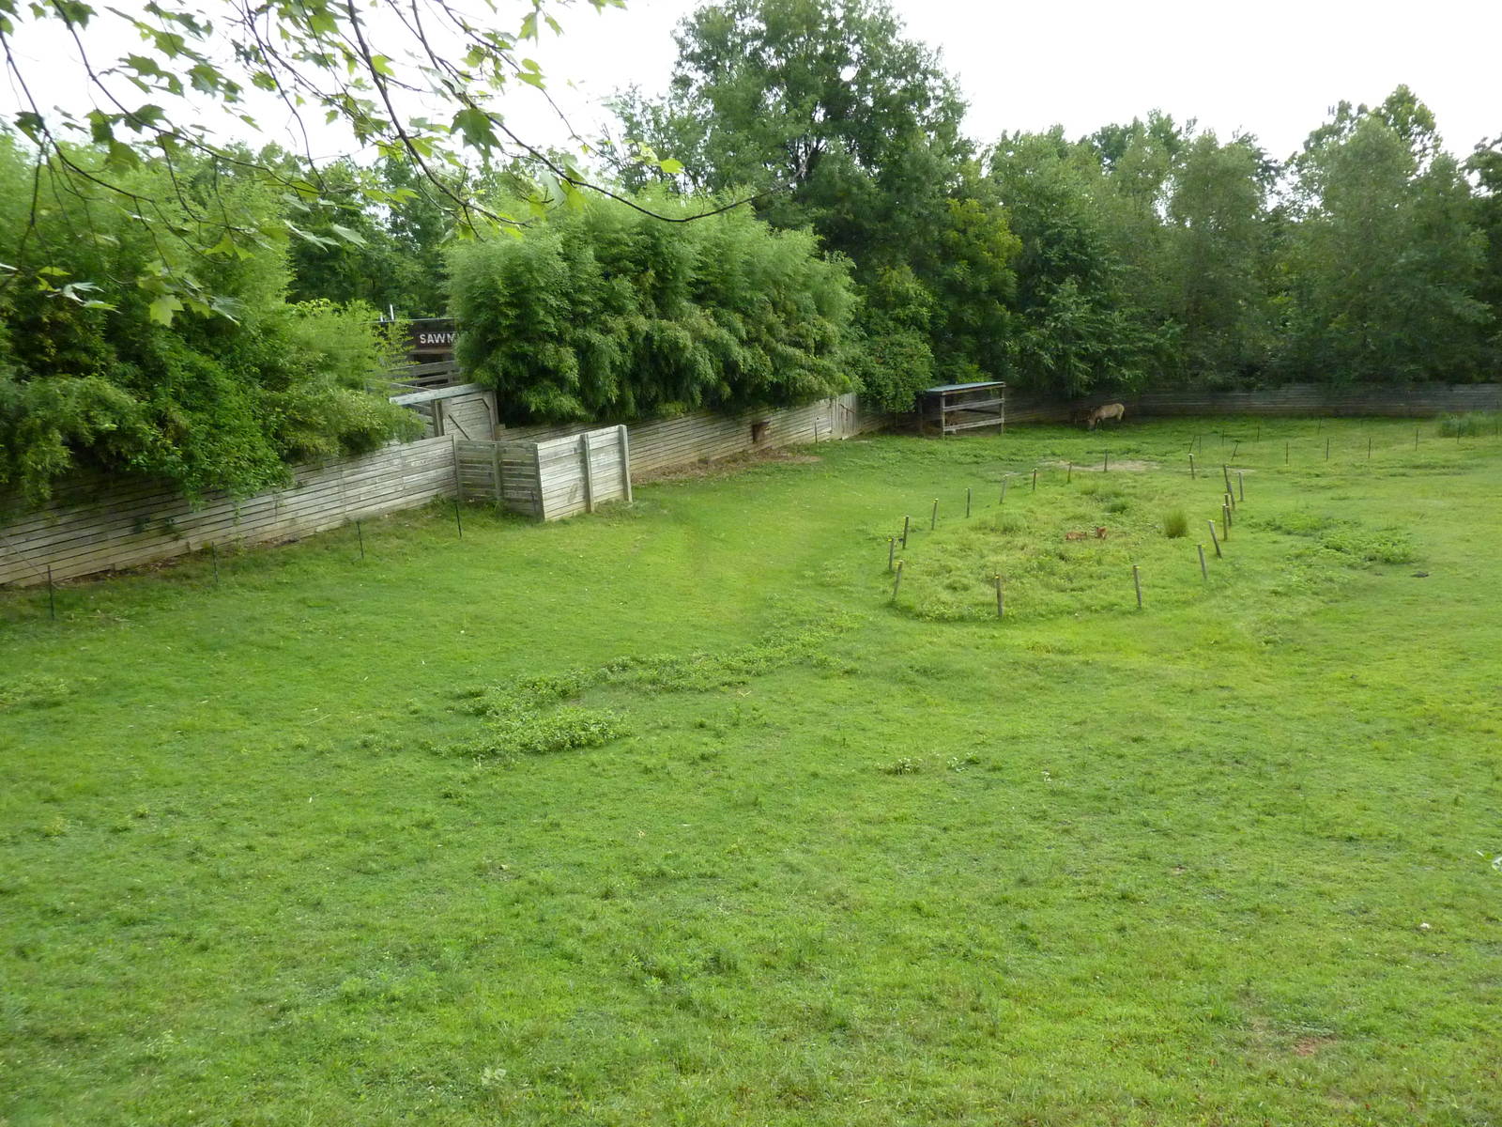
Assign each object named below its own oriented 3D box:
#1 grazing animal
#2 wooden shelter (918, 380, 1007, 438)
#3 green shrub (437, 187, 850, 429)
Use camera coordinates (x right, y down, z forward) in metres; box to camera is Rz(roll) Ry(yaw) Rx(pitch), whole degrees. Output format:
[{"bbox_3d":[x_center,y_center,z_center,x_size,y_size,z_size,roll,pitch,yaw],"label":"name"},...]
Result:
[{"bbox_3d":[18.597,-7.686,56.700,2.000,1.320,0.550,-6,14,-17],"label":"grazing animal"},{"bbox_3d":[10.518,-7.724,54.415,3.350,2.500,2.950,-6,14,-15],"label":"wooden shelter"},{"bbox_3d":[-3.400,-9.488,45.146,5.800,10.200,20.000,8,17,36],"label":"green shrub"}]

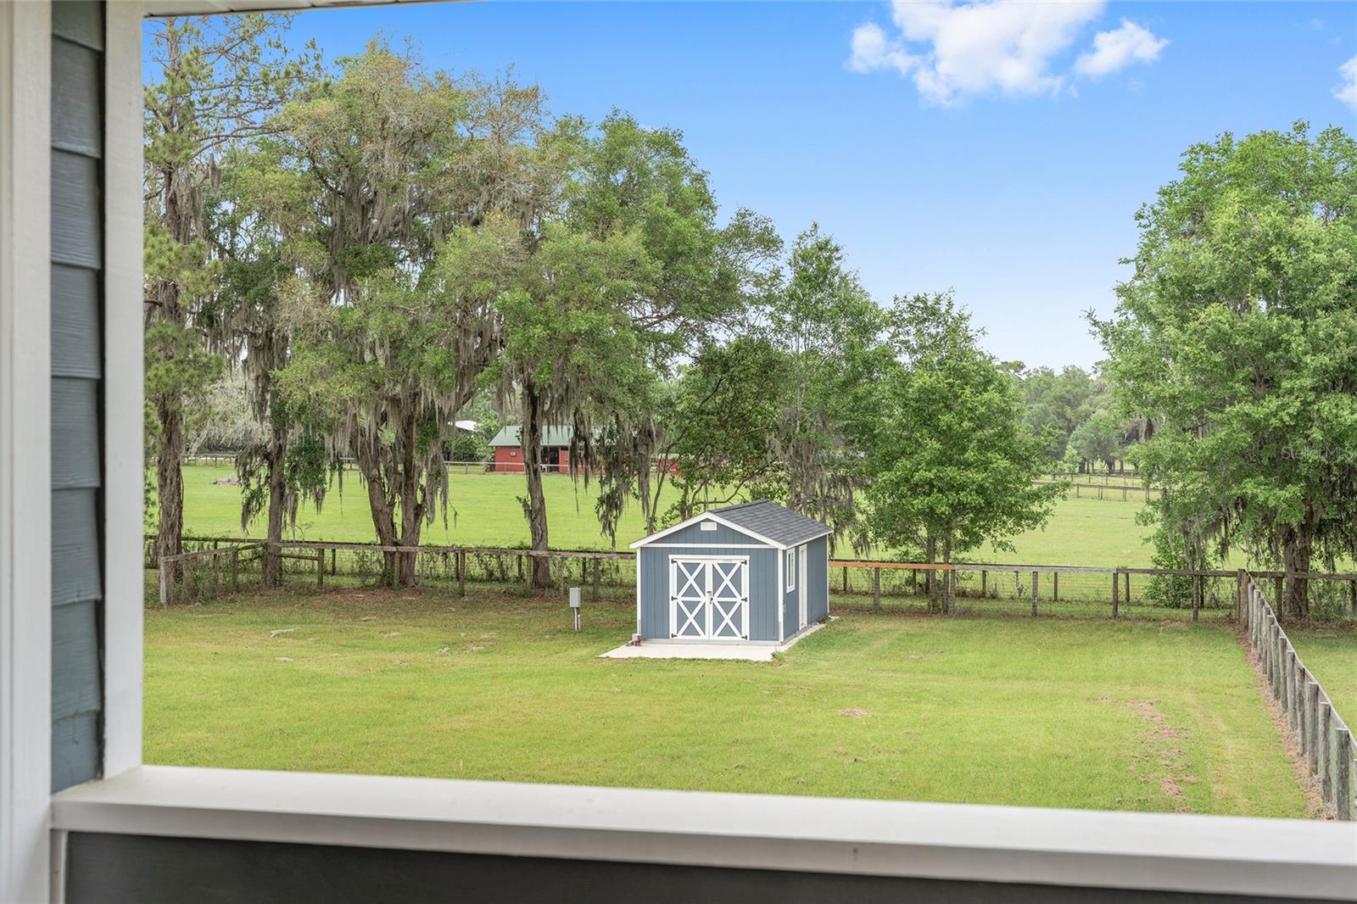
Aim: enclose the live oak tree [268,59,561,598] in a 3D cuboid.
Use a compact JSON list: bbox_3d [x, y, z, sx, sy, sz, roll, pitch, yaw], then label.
[{"bbox_3d":[-8.563,-4.479,60.500,9.300,17.776,9.000,-1,1,0],"label":"live oak tree"}]

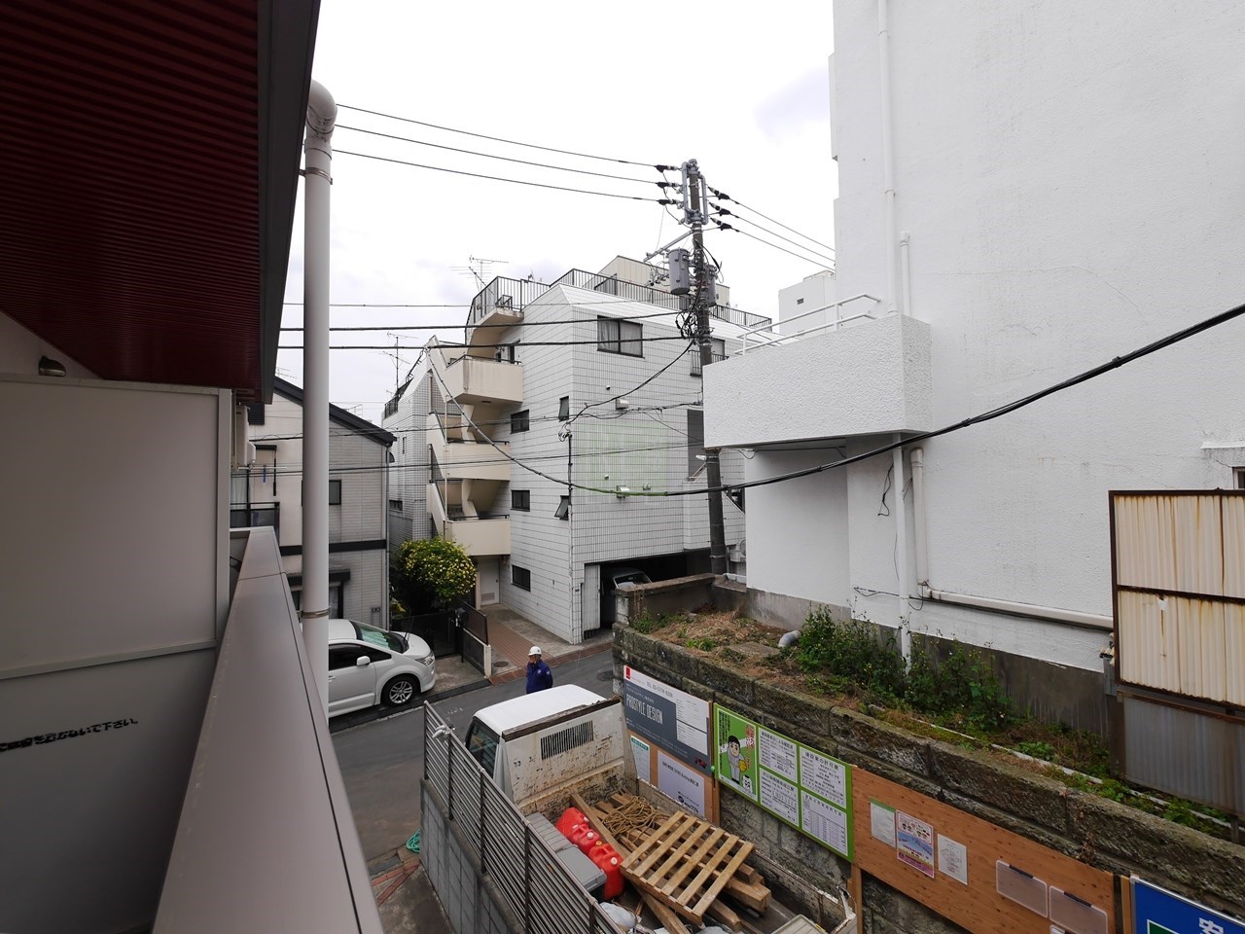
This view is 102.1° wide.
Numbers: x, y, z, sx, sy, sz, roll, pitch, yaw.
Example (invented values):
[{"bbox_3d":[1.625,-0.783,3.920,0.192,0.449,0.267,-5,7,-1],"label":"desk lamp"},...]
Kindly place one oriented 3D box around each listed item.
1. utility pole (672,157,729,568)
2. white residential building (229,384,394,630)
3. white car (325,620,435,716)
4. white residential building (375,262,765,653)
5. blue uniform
[{"bbox_3d":[1.923,-0.943,11.283,1.000,11.950,0.800,-4,0,-34],"label":"utility pole"},{"bbox_3d":[-10.651,1.562,14.524,6.500,7.500,8.000,1,-2,-34],"label":"white residential building"},{"bbox_3d":[-6.322,4.241,10.350,4.650,1.660,1.770,1,-3,-40],"label":"white car"},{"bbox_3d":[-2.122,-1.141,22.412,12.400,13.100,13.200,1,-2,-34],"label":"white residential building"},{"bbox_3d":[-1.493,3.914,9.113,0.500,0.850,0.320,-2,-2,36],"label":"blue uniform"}]

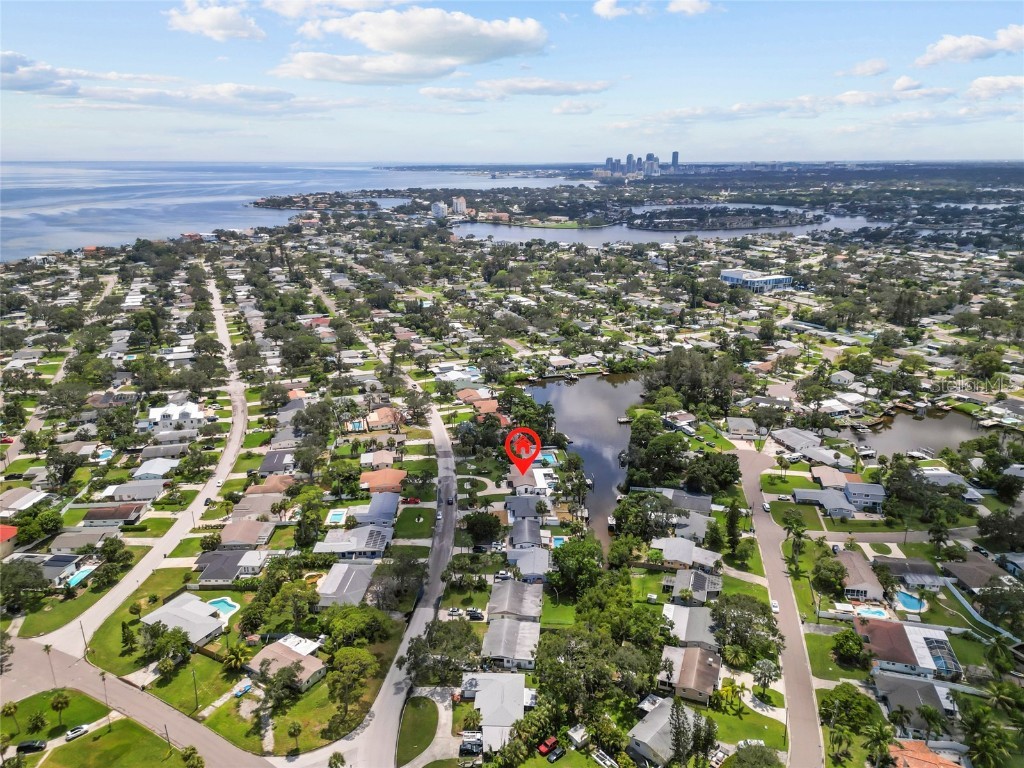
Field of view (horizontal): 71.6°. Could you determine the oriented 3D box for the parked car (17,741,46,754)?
[{"bbox_3d":[-103.800,78.230,153.800,5.100,1.750,1.950,-5,18,-14],"label":"parked car"}]

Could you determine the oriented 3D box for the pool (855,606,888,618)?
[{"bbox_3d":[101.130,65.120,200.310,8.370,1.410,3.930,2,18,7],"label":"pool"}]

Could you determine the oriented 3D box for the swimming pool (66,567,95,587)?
[{"bbox_3d":[-131.480,59.940,216.650,4.130,1.410,9.580,0,18,0],"label":"swimming pool"}]

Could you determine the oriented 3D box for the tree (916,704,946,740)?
[{"bbox_3d":[90.680,74.940,152.580,5.850,8.770,5.850,0,18,0],"label":"tree"}]

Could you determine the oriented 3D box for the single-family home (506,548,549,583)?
[{"bbox_3d":[5.150,55.520,217.180,12.800,4.100,14.200,0,18,1],"label":"single-family home"}]

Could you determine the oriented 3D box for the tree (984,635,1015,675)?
[{"bbox_3d":[118.240,66.720,173.080,6.500,9.600,6.500,0,18,0],"label":"tree"}]

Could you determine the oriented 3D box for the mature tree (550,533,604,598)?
[{"bbox_3d":[19.600,52.380,210.400,15.600,14.200,15.600,0,18,0],"label":"mature tree"}]

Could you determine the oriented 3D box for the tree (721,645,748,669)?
[{"bbox_3d":[55.320,67.710,176.040,6.000,5.900,6.000,0,18,0],"label":"tree"}]

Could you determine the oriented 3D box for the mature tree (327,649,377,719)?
[{"bbox_3d":[-35.430,67.410,157.420,11.300,17.800,11.300,0,18,0],"label":"mature tree"}]

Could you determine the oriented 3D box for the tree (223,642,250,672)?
[{"bbox_3d":[-68.880,69.030,176.680,6.250,5.440,6.250,0,18,0],"label":"tree"}]

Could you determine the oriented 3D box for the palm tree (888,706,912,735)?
[{"bbox_3d":[85.520,74.790,154.710,4.940,7.760,4.940,0,18,0],"label":"palm tree"}]

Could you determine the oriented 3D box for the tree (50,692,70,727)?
[{"bbox_3d":[-100.040,72.340,157.280,3.700,8.500,3.700,0,18,0],"label":"tree"}]

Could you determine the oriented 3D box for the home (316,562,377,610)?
[{"bbox_3d":[-48.300,59.360,208.960,13.110,4.340,21.170,1,18,3],"label":"home"}]

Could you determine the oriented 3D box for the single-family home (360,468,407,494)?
[{"bbox_3d":[-49.500,37.350,273.940,16.400,4.200,13.800,-1,18,-3],"label":"single-family home"}]

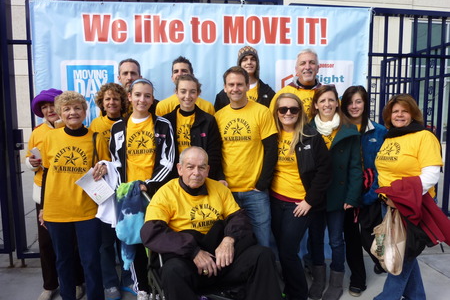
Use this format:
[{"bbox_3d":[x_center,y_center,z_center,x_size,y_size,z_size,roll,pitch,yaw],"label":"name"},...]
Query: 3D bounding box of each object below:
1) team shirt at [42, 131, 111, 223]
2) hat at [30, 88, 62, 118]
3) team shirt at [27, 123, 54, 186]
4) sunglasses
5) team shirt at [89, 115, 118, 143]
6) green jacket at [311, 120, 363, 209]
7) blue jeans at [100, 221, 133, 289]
[{"bbox_3d":[-1.031,0.158,2.274,0.470,0.645,0.270,-2,6,-16],"label":"team shirt"},{"bbox_3d":[-1.326,-0.347,2.457,0.255,0.210,0.260,-2,6,-18],"label":"hat"},{"bbox_3d":[-1.305,0.045,2.504,0.430,0.520,0.250,-2,6,-19],"label":"team shirt"},{"bbox_3d":[0.427,-0.260,2.186,0.150,0.050,0.140,1,6,12],"label":"sunglasses"},{"bbox_3d":[-0.886,0.024,2.583,0.440,0.600,0.250,-2,6,-14],"label":"team shirt"},{"bbox_3d":[0.851,0.125,2.483,0.440,0.680,0.280,2,6,23],"label":"green jacket"},{"bbox_3d":[-0.886,0.690,2.656,0.350,0.840,0.270,-2,6,-14],"label":"blue jeans"}]

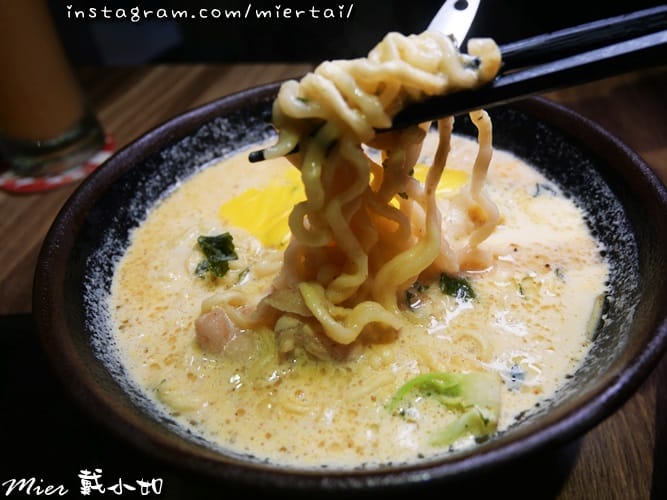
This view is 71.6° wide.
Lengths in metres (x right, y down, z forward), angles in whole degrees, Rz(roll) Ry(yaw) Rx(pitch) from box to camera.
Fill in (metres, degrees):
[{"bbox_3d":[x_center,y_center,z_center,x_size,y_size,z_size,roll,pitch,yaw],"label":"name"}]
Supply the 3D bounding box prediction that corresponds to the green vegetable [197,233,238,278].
[{"bbox_3d":[-0.045,0.002,0.178,0.016,0.009,0.017,-6,42,0],"label":"green vegetable"}]

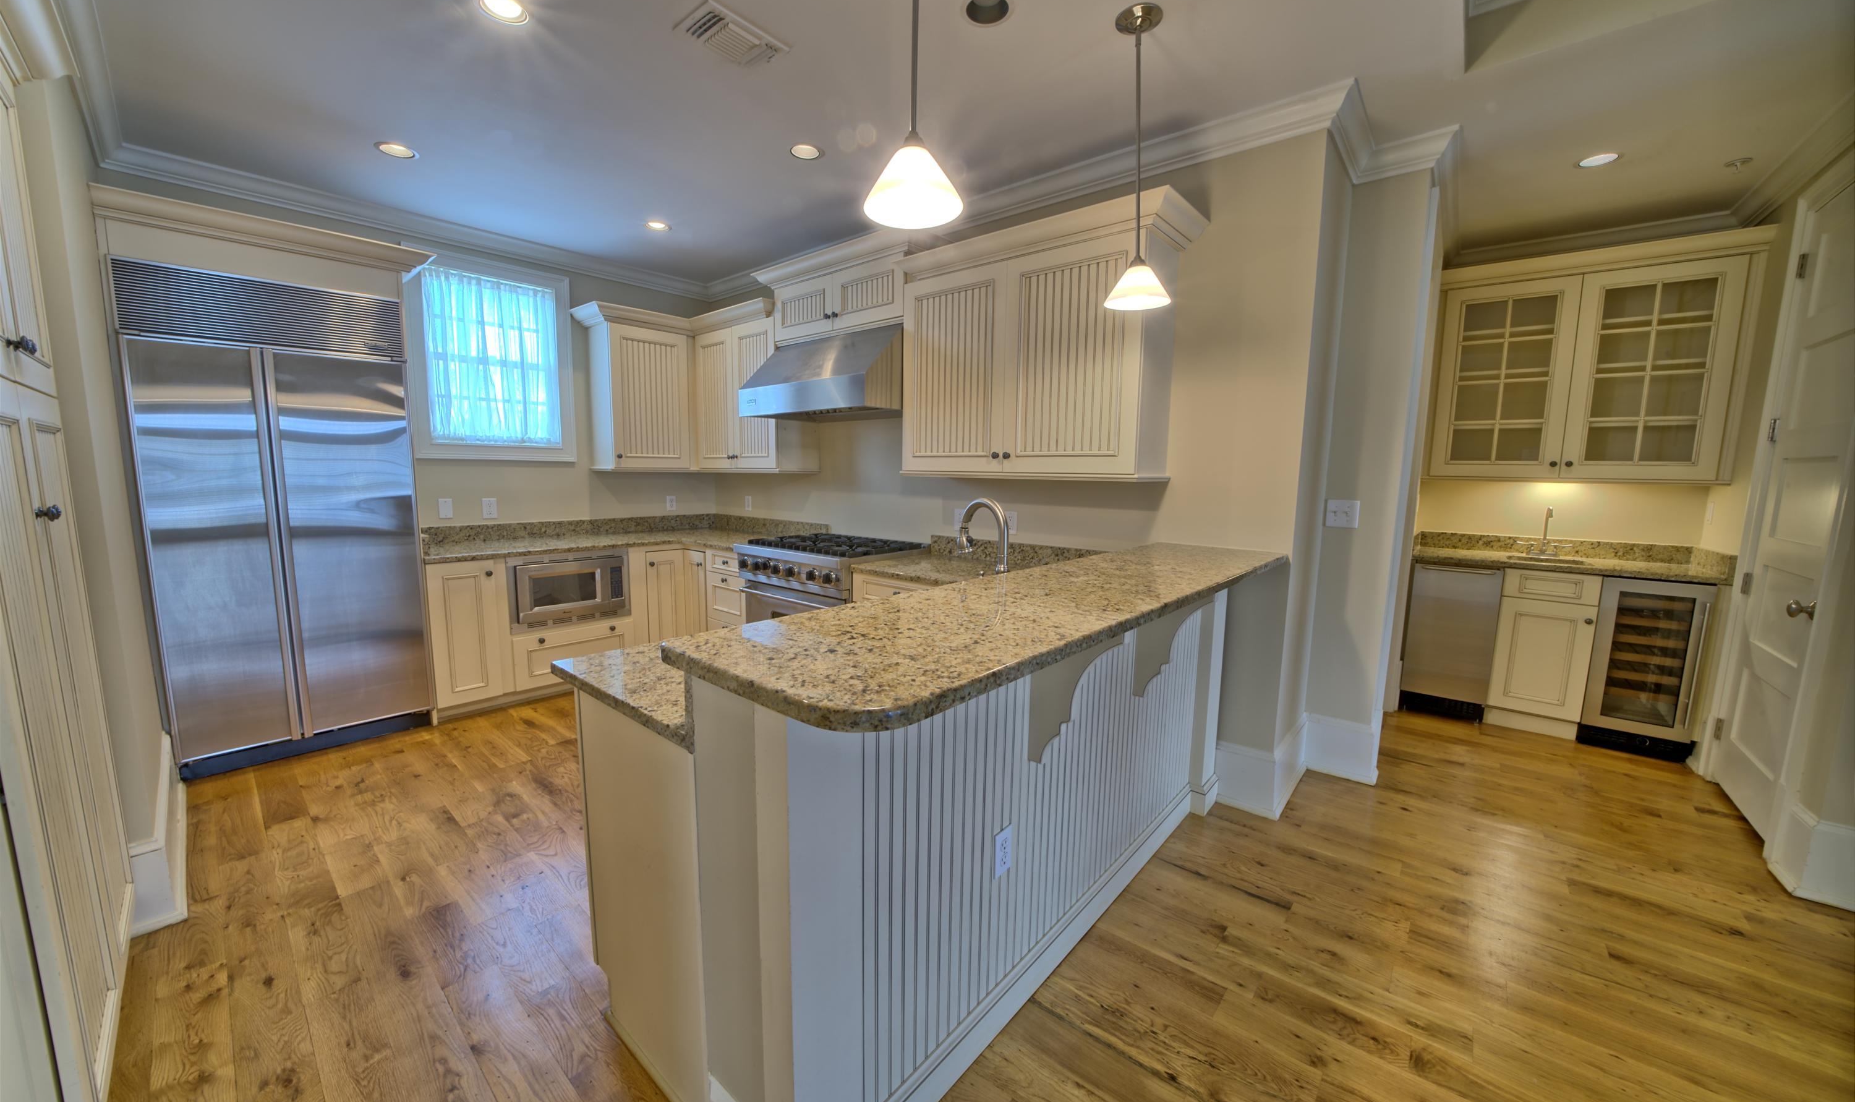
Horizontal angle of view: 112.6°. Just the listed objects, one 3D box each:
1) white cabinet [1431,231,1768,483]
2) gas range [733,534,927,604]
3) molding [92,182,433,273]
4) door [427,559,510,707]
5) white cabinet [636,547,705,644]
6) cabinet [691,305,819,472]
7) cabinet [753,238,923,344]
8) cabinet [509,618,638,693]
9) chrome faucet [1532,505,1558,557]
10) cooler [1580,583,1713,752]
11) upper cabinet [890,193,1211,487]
[{"bbox_3d":[3.536,-0.977,3.390,1.200,1.170,0.410,6,9,37],"label":"white cabinet"},{"bbox_3d":[-0.560,0.438,3.562,0.890,0.960,0.750,7,9,40],"label":"gas range"},{"bbox_3d":[-2.811,-1.364,2.704,0.140,0.120,1.040,7,9,40],"label":"molding"},{"bbox_3d":[-2.557,0.454,3.435,0.028,0.788,0.310,7,9,41],"label":"door"},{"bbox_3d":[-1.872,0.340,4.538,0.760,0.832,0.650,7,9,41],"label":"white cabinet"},{"bbox_3d":[-1.244,-1.087,4.335,1.040,1.085,0.440,7,9,41],"label":"cabinet"},{"bbox_3d":[-0.441,-1.442,3.575,1.240,0.410,0.450,7,9,41],"label":"cabinet"},{"bbox_3d":[-2.322,0.576,3.889,0.590,0.315,0.700,7,9,40],"label":"cabinet"},{"bbox_3d":[3.656,-0.111,3.653,0.125,0.305,0.160,7,9,41],"label":"chrome faucet"},{"bbox_3d":[3.720,0.565,3.274,0.380,0.870,0.600,6,9,37],"label":"cooler"},{"bbox_3d":[0.472,-0.843,2.779,1.330,1.042,0.460,6,9,39],"label":"upper cabinet"}]

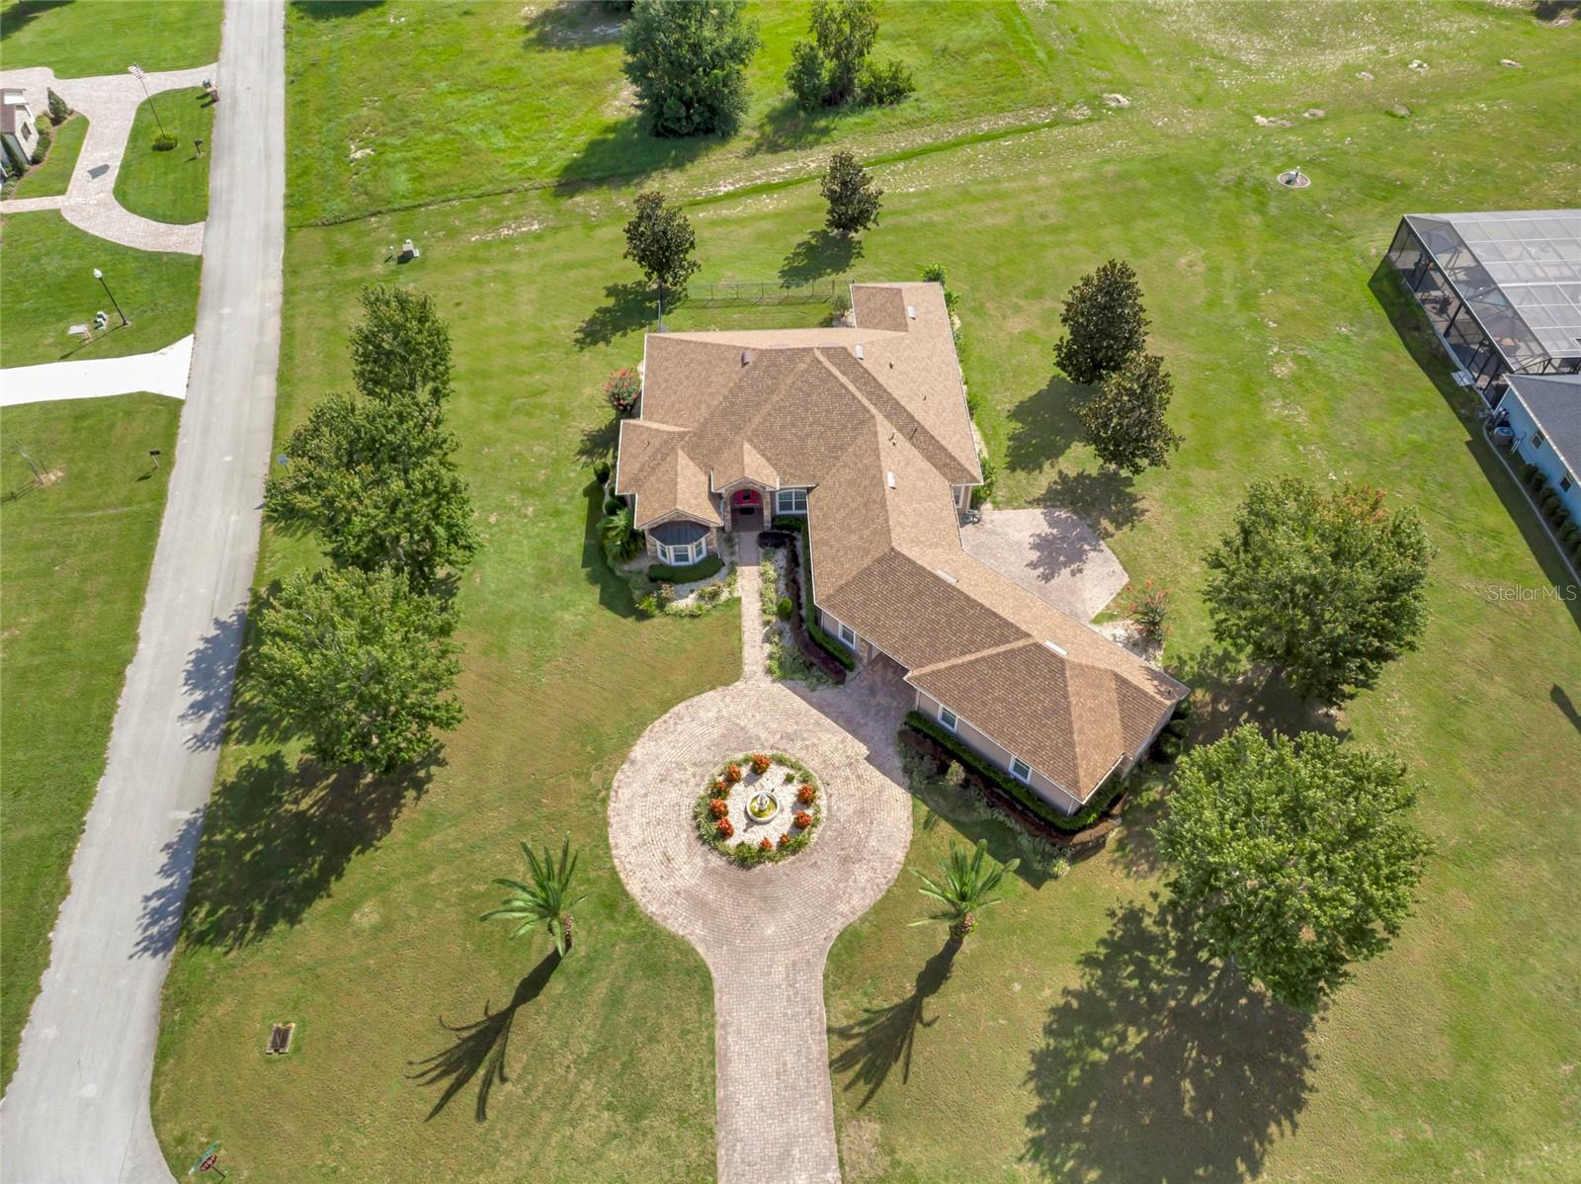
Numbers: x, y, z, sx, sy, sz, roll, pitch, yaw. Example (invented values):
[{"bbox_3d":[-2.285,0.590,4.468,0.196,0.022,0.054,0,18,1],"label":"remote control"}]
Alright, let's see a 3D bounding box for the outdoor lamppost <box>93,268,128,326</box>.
[{"bbox_3d":[-47.484,-20.484,76.608,0.450,4.250,0.450,-1,49,0],"label":"outdoor lamppost"}]

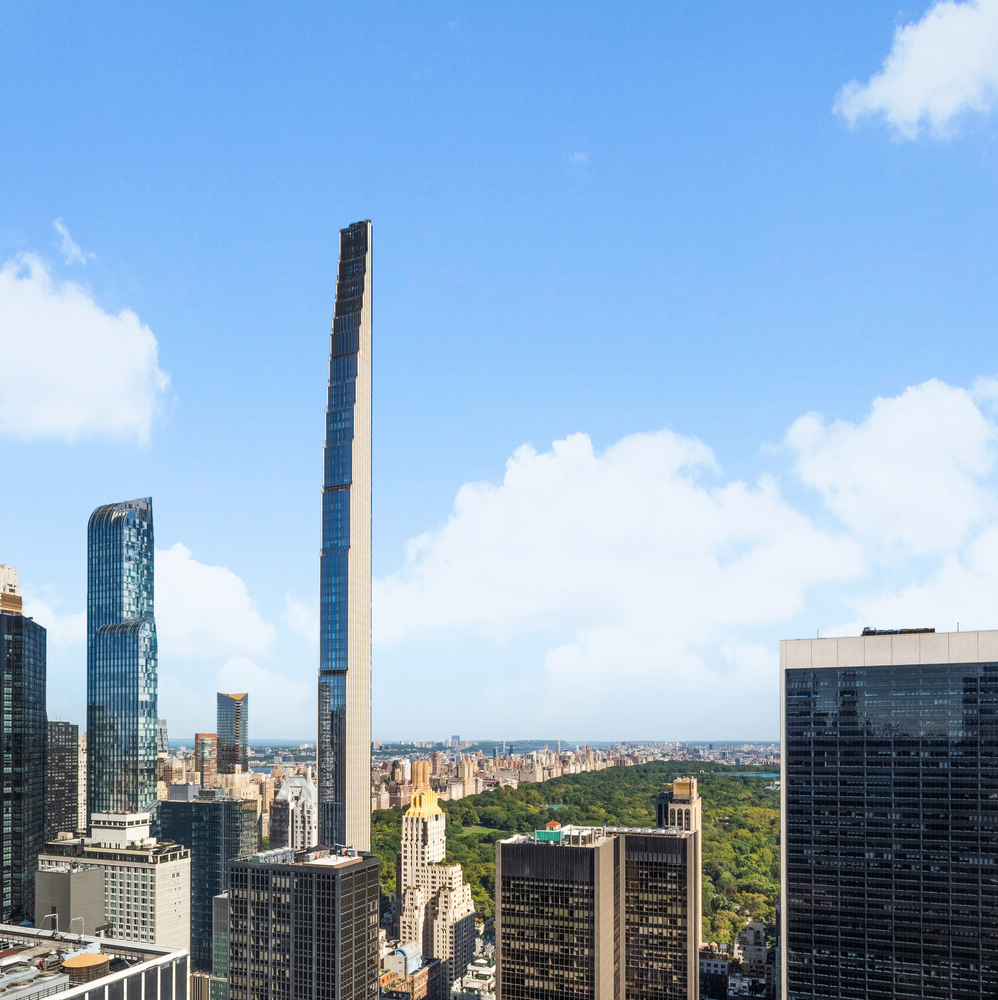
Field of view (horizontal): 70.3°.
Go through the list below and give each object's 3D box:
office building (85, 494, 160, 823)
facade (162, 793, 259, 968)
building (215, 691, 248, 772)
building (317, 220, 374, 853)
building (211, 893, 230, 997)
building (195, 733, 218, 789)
[{"bbox_3d":[-225.620,151.580,430.080,38.270,306.000,22.550,0,0,20],"label":"office building"},{"bbox_3d":[-161.120,233.970,395.690,42.360,134.000,28.700,0,0,20],"label":"facade"},{"bbox_3d":[-459.980,452.040,1227.120,43.470,236.000,27.670,0,0,20],"label":"building"},{"bbox_3d":[-83.520,67.180,386.540,16.940,435.000,25.620,0,0,20],"label":"building"},{"bbox_3d":[-110.540,222.080,308.570,15.380,100.000,22.550,0,0,20],"label":"building"},{"bbox_3d":[-582.690,554.290,1418.490,20.360,172.000,43.050,0,0,20],"label":"building"}]

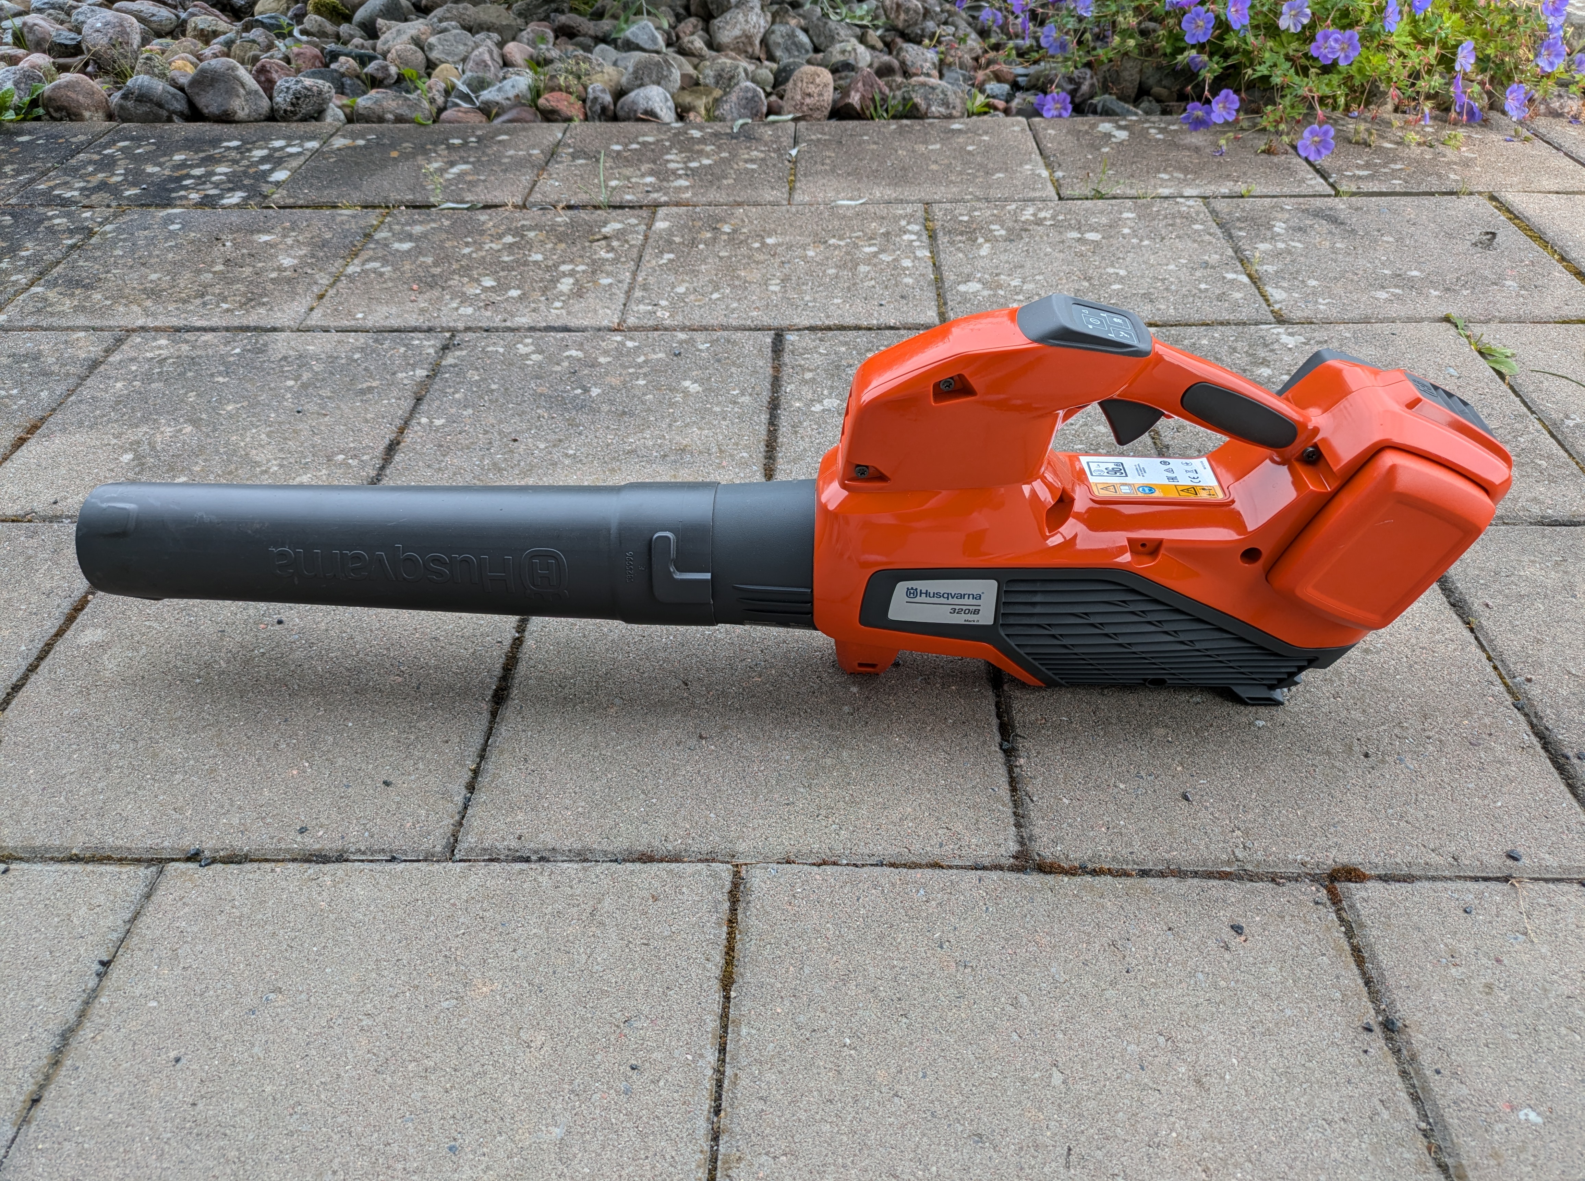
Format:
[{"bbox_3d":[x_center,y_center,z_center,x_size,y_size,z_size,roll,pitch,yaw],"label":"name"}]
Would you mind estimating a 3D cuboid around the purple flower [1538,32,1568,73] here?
[{"bbox_3d":[1.080,-0.764,1.627,0.046,0.054,0.028,0,28,2],"label":"purple flower"}]

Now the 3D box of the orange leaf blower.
[{"bbox_3d":[-0.027,-0.062,0.761,0.958,0.265,0.155,1,40,3],"label":"orange leaf blower"}]

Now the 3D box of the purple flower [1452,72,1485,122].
[{"bbox_3d":[0.966,-0.705,1.637,0.044,0.065,0.035,27,48,30],"label":"purple flower"}]

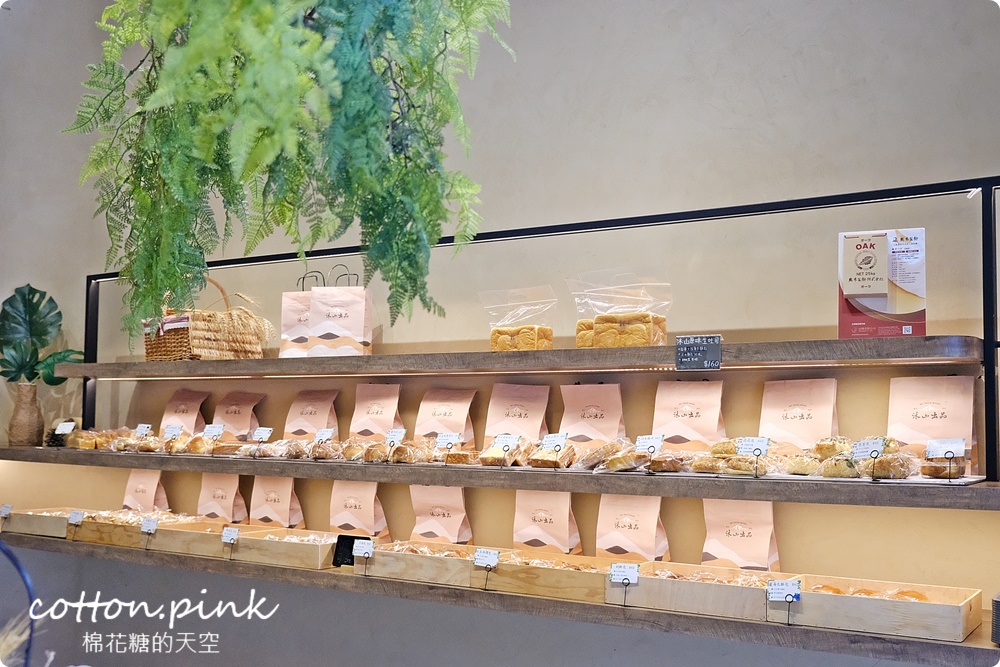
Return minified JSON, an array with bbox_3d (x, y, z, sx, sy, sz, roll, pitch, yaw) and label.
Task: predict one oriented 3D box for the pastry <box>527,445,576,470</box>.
[{"bbox_3d":[0.147,0.353,2.542,0.110,0.055,0.110,-3,-5,30],"label":"pastry"}]

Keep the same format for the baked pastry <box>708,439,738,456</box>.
[{"bbox_3d":[0.597,0.304,2.353,0.080,0.043,0.080,-3,-5,30],"label":"baked pastry"}]

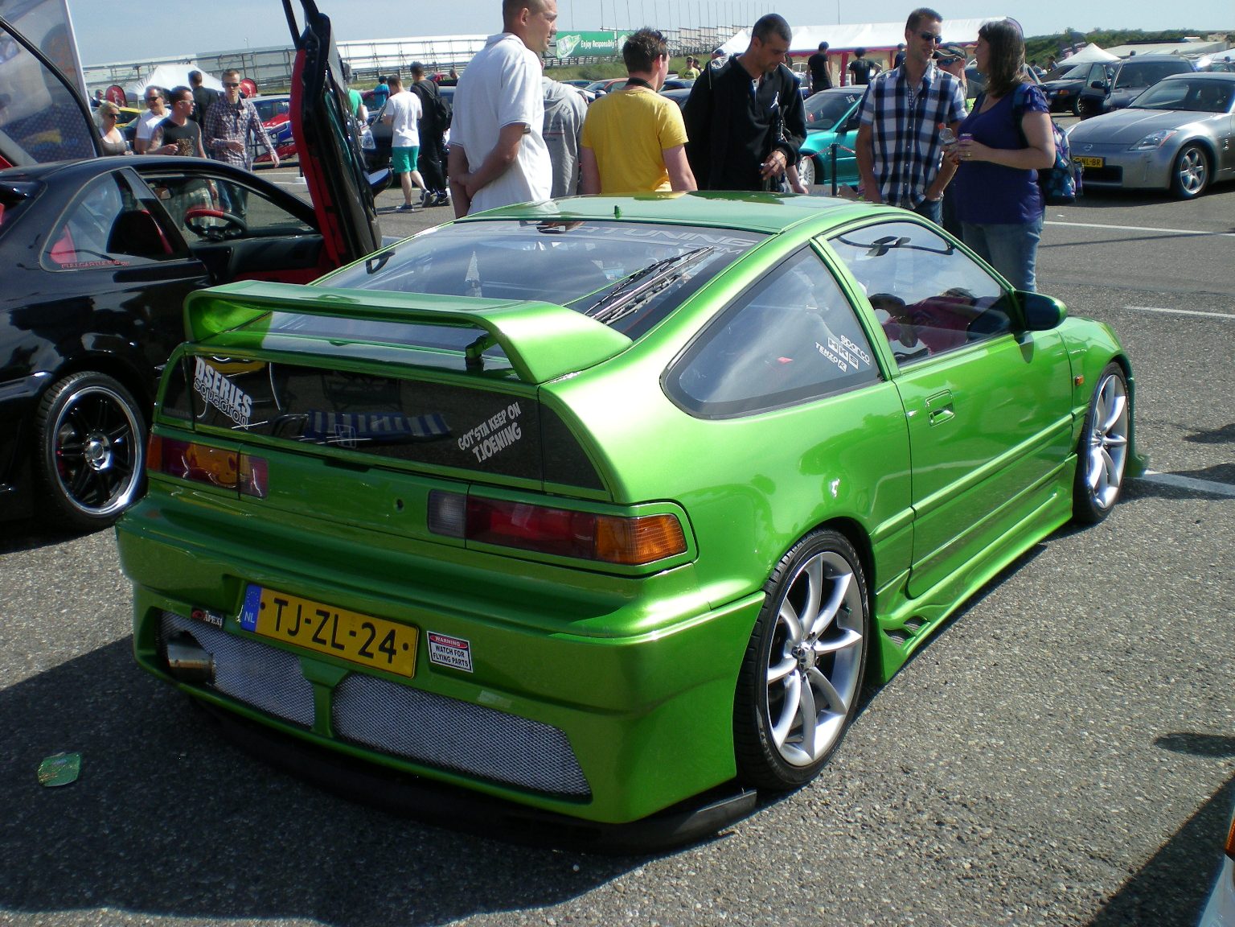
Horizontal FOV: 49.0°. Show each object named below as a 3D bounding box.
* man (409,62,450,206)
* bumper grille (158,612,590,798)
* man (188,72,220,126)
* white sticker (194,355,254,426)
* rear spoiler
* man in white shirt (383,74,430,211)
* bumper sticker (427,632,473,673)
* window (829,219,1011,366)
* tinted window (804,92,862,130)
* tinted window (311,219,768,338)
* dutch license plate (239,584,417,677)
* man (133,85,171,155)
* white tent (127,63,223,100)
[{"bbox_3d":[-2.421,-4.301,17.739,0.430,1.800,0.490,13,21,43],"label":"man"},{"bbox_3d":[-0.609,0.502,2.931,1.290,0.190,0.090,9,19,34],"label":"bumper grille"},{"bbox_3d":[-5.440,-4.282,18.039,0.520,1.800,0.360,-10,18,-28],"label":"man"},{"bbox_3d":[-0.890,-0.161,3.065,0.200,0.085,0.005,30,29,26],"label":"white sticker"},{"bbox_3d":[-0.489,-0.313,2.929,1.000,0.150,0.345,9,18,34],"label":"rear spoiler"},{"bbox_3d":[-2.679,-4.055,17.224,0.500,1.690,0.440,-14,20,-38],"label":"man in white shirt"},{"bbox_3d":[-0.335,0.377,2.715,0.110,0.070,0.005,8,22,33],"label":"bumper sticker"},{"bbox_3d":[0.871,-0.485,3.711,0.060,0.390,0.960,-23,-1,37],"label":"window"},{"bbox_3d":[2.499,-4.306,16.600,0.720,0.120,1.280,-44,29,-13],"label":"tinted window"},{"bbox_3d":[-0.269,-0.453,3.224,1.020,0.090,0.850,9,30,34],"label":"tinted window"},{"bbox_3d":[-0.624,0.353,2.906,0.520,0.110,0.012,9,2,34],"label":"dutch license plate"},{"bbox_3d":[-4.079,-2.489,12.227,0.520,1.770,0.330,-6,16,-16],"label":"man"},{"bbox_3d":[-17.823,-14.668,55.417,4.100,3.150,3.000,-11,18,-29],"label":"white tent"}]

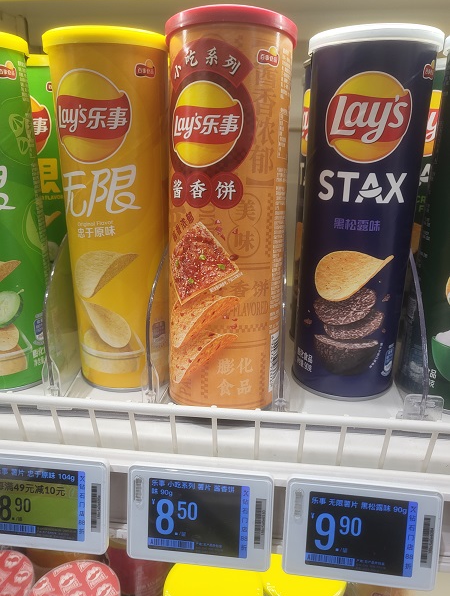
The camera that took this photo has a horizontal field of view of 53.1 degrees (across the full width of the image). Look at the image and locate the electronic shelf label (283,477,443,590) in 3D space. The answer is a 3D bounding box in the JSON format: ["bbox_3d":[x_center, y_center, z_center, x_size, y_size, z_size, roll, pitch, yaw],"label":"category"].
[{"bbox_3d":[0.078,0.134,0.262,0.085,0.058,0.012,3,5,6],"label":"electronic shelf label"}]

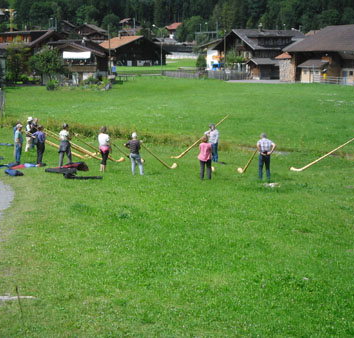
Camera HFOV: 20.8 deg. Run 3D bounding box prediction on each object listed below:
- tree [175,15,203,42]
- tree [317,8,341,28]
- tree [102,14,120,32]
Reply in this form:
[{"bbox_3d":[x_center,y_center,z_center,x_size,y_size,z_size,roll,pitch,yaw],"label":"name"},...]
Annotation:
[{"bbox_3d":[4.361,-53.023,365.000,10.400,11.000,10.400,0,7,0],"label":"tree"},{"bbox_3d":[49.117,-47.829,310.000,7.000,8.000,6.800,0,7,0],"label":"tree"},{"bbox_3d":[-22.354,-49.371,330.000,6.200,8.000,6.200,0,7,0],"label":"tree"}]

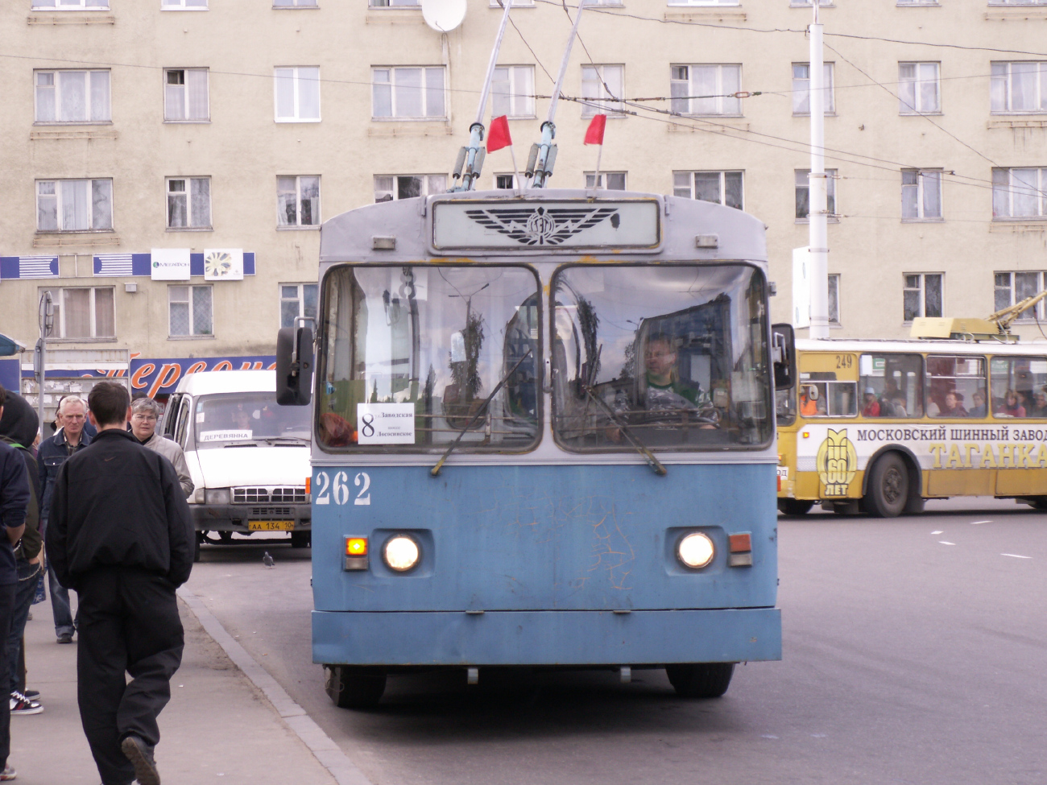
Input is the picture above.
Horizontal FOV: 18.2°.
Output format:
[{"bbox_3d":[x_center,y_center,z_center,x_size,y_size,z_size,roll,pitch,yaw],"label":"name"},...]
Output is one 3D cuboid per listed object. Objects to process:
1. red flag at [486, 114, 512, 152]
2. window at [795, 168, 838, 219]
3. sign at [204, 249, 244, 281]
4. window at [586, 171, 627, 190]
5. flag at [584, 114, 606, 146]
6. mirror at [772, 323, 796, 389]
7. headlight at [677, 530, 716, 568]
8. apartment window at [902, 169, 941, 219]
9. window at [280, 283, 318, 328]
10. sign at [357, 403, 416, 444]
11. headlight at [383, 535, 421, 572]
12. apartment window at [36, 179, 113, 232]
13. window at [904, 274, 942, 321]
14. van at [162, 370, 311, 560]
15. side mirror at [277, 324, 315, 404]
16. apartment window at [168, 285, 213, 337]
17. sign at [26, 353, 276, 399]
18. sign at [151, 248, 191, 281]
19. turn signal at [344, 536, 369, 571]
[{"bbox_3d":[-0.128,-1.369,17.300,0.140,0.200,0.070,-1,0,-6],"label":"red flag"},{"bbox_3d":[7.907,-5.344,88.143,1.166,1.362,0.120,-1,0,-7],"label":"window"},{"bbox_3d":[-8.024,-3.418,87.507,1.040,0.850,0.200,-1,0,-8],"label":"sign"},{"bbox_3d":[2.251,-5.266,88.546,1.201,1.414,0.160,-1,0,-8],"label":"window"},{"bbox_3d":[0.381,-1.401,17.400,0.125,0.175,0.070,-1,0,-3],"label":"flag"},{"bbox_3d":[1.414,-0.196,17.900,0.170,0.370,0.100,-1,0,-11],"label":"mirror"},{"bbox_3d":[0.913,0.835,17.280,0.205,0.205,0.110,-1,0,-3],"label":"headlight"},{"bbox_3d":[10.817,-5.386,88.522,1.147,1.372,0.120,-1,0,-7],"label":"apartment window"},{"bbox_3d":[-6.001,-2.261,88.110,1.200,1.420,0.150,-1,0,-8],"label":"window"},{"bbox_3d":[-0.717,0.163,17.100,0.298,0.212,0.010,0,0,0],"label":"sign"},{"bbox_3d":[-0.650,0.860,17.430,0.205,0.205,0.100,0,0,-1],"label":"headlight"},{"bbox_3d":[-11.907,-4.966,86.610,2.020,1.414,0.160,-1,0,-8],"label":"apartment window"},{"bbox_3d":[11.127,-2.633,90.648,1.200,1.420,0.150,-1,0,-8],"label":"window"},{"bbox_3d":[-3.280,0.840,39.500,2.060,2.200,5.450,-1,0,-9],"label":"van"},{"bbox_3d":[-1.200,-0.140,17.150,0.180,0.410,0.100,-1,0,20],"label":"side mirror"},{"bbox_3d":[-8.741,-2.152,85.960,1.153,1.354,0.120,-1,0,-7],"label":"apartment window"},{"bbox_3d":[-9.704,-0.434,86.598,7.200,1.000,0.200,-1,0,-8],"label":"sign"},{"bbox_3d":[-9.249,-3.350,85.700,0.996,0.846,0.150,-1,0,-7],"label":"sign"},{"bbox_3d":[-0.883,0.851,17.250,0.130,0.186,0.080,-1,0,-3],"label":"turn signal"}]

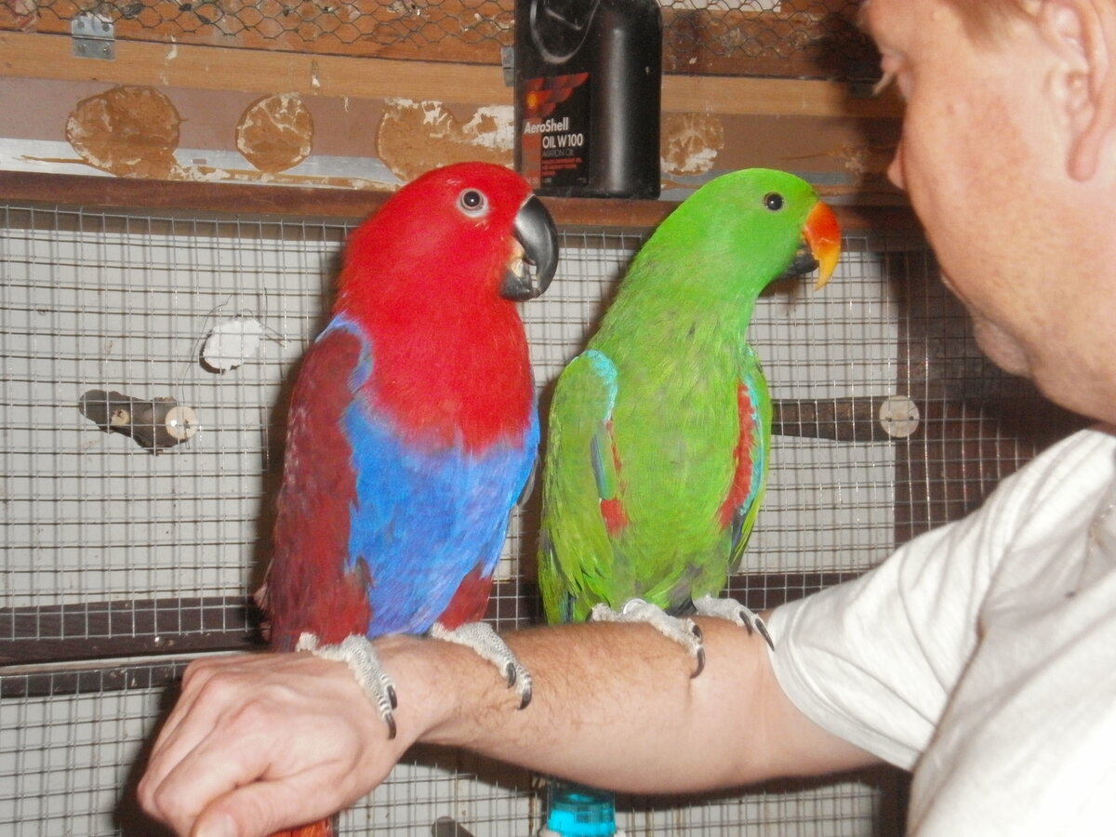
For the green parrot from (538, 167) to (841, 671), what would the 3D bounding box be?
[{"bbox_3d":[0.064,0.019,1.230,0.140,0.300,0.160,1,-2,-32],"label":"green parrot"}]

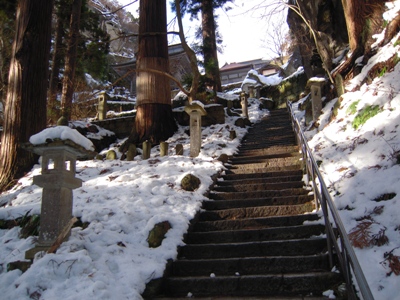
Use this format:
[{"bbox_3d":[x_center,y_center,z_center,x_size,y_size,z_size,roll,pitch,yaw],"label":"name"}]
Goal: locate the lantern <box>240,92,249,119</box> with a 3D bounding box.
[{"bbox_3d":[2.380,-2.380,17.300,0.340,1.480,0.340,-10,-16,30],"label":"lantern"}]

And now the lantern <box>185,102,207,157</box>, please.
[{"bbox_3d":[-0.136,-0.609,9.750,0.540,1.630,0.540,-5,-14,13],"label":"lantern"}]

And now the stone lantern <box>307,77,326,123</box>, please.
[{"bbox_3d":[4.250,-1.806,11.800,0.530,1.650,0.530,-5,-14,13],"label":"stone lantern"}]

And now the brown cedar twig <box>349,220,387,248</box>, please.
[{"bbox_3d":[1.979,0.993,3.800,0.420,0.310,0.320,-8,-15,23],"label":"brown cedar twig"}]

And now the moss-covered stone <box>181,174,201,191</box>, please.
[{"bbox_3d":[-0.188,0.643,6.400,0.390,0.330,0.350,-5,-14,11],"label":"moss-covered stone"}]

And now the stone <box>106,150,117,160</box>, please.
[{"bbox_3d":[-2.790,0.173,10.200,0.310,0.320,0.260,1,-14,-12],"label":"stone"}]

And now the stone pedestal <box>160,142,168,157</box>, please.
[{"bbox_3d":[-1.086,-0.015,9.900,0.210,0.450,0.210,-5,-14,14],"label":"stone pedestal"}]

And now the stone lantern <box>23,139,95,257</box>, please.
[{"bbox_3d":[-2.005,0.632,4.650,0.690,1.820,0.690,-3,-14,6],"label":"stone lantern"}]

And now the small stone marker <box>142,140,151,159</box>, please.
[{"bbox_3d":[-1.654,-0.015,10.000,0.210,0.560,0.210,-6,-15,17],"label":"small stone marker"}]

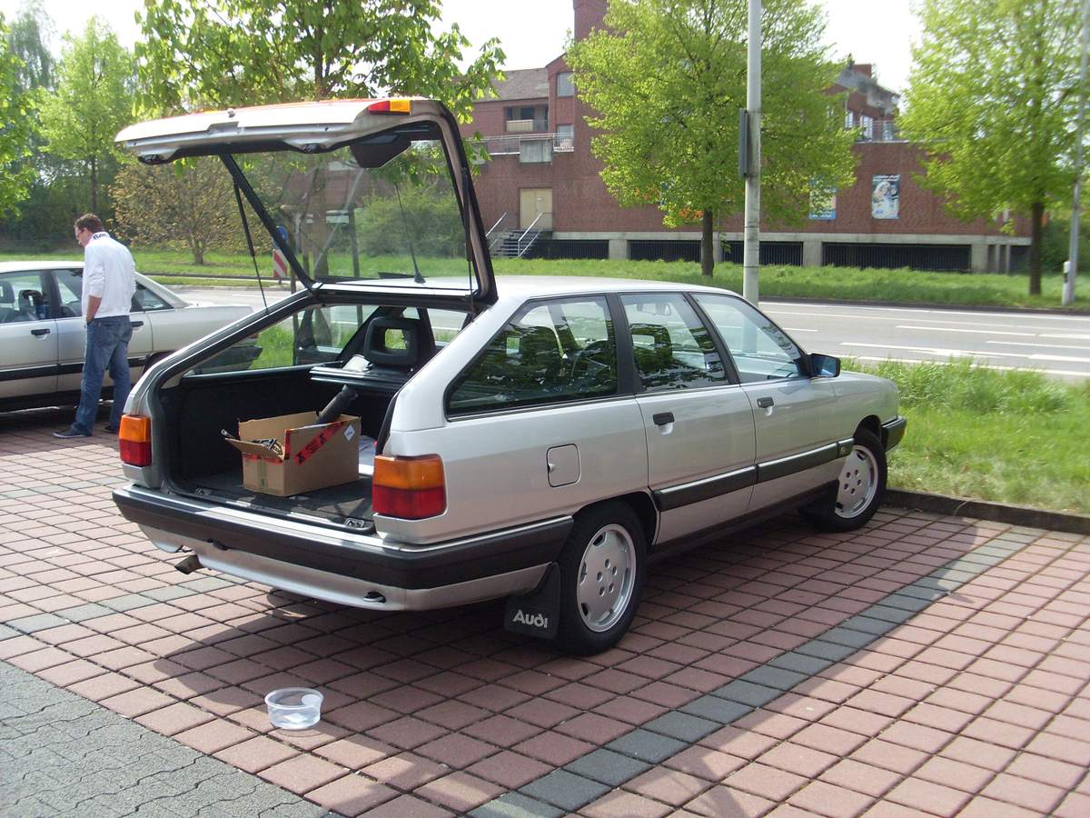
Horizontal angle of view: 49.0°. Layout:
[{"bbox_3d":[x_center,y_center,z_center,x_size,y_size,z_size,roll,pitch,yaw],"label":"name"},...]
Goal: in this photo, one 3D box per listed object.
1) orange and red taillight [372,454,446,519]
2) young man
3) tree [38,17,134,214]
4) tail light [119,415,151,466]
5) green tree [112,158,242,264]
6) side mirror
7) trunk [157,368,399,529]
[{"bbox_3d":[-0.419,0.239,3.740,0.170,0.190,0.165,7,9,34],"label":"orange and red taillight"},{"bbox_3d":[-3.566,-0.660,9.500,0.500,1.760,0.500,4,8,25],"label":"young man"},{"bbox_3d":[-21.064,-12.505,55.000,4.200,10.300,4.200,1,7,0],"label":"tree"},{"bbox_3d":[-1.494,0.106,4.460,0.170,0.190,0.165,7,9,34],"label":"tail light"},{"bbox_3d":[-12.975,-7.165,43.000,5.200,3.900,5.000,1,7,0],"label":"green tree"},{"bbox_3d":[1.370,-0.213,5.830,0.170,0.115,0.095,7,9,34],"label":"side mirror"},{"bbox_3d":[-0.683,0.104,4.495,1.200,0.420,0.950,7,9,34],"label":"trunk"}]

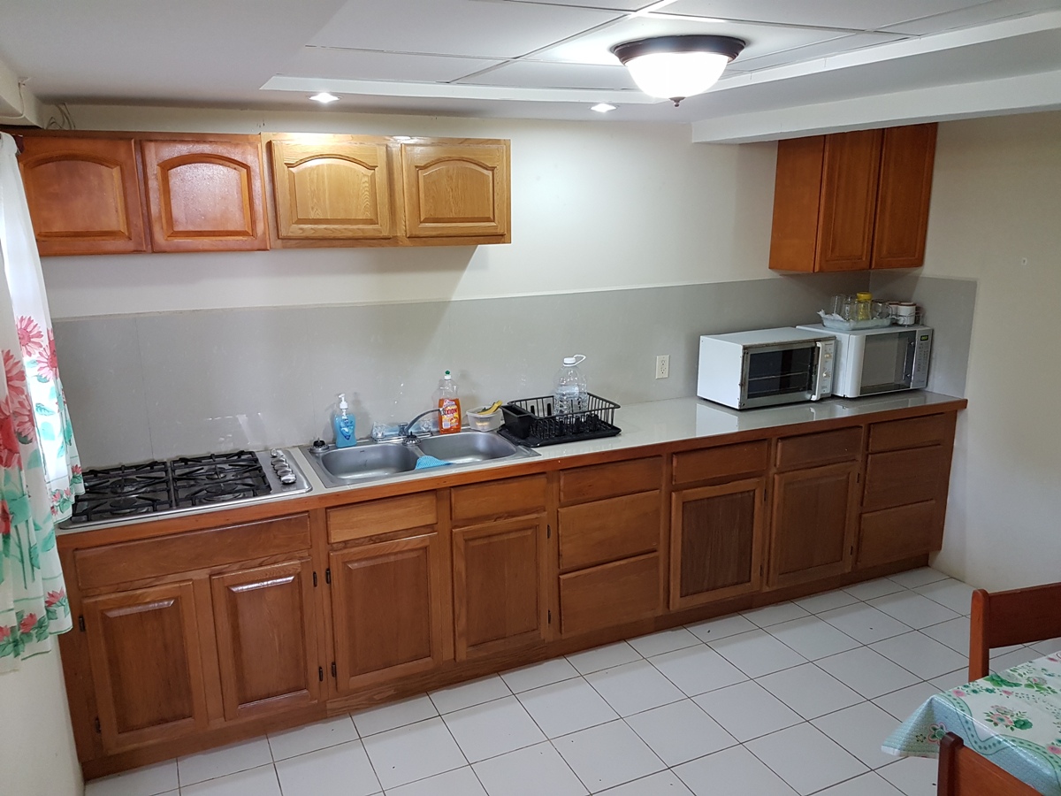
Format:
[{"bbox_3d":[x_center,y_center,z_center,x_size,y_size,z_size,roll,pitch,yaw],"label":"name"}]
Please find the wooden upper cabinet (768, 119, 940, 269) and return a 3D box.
[{"bbox_3d":[1.607,-1.037,3.986,0.721,0.771,0.330,-6,14,-24],"label":"wooden upper cabinet"}]

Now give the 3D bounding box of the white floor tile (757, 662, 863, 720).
[{"bbox_3d":[1.097,1.151,3.133,0.302,0.010,0.302,-6,14,-24],"label":"white floor tile"}]

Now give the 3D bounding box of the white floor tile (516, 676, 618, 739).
[{"bbox_3d":[0.136,1.172,3.018,0.300,0.010,0.300,-6,14,-24],"label":"white floor tile"}]

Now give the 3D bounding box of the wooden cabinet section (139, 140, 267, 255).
[{"bbox_3d":[-1.132,-0.695,2.781,0.363,0.351,0.300,-6,14,-23],"label":"wooden cabinet section"}]

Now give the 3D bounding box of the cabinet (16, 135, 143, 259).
[{"bbox_3d":[-1.472,-0.664,2.637,0.348,0.369,0.309,-6,14,-24],"label":"cabinet"}]

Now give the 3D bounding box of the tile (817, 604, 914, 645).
[{"bbox_3d":[1.517,1.025,3.624,0.300,0.010,0.300,-6,14,-24],"label":"tile"}]

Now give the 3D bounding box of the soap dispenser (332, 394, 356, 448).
[{"bbox_3d":[-0.743,0.088,3.191,0.079,0.207,0.045,-5,13,-21],"label":"soap dispenser"}]

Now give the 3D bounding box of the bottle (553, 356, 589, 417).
[{"bbox_3d":[0.174,-0.042,3.435,0.146,0.284,0.146,0,13,0],"label":"bottle"}]

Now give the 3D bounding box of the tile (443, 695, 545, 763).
[{"bbox_3d":[-0.135,1.208,2.912,0.302,0.010,0.302,-6,14,-24],"label":"tile"}]

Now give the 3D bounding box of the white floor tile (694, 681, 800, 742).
[{"bbox_3d":[0.819,1.180,3.010,0.302,0.010,0.302,-6,14,-24],"label":"white floor tile"}]

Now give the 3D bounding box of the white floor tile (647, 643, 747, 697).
[{"bbox_3d":[0.691,1.120,3.281,0.302,0.010,0.302,-6,14,-24],"label":"white floor tile"}]

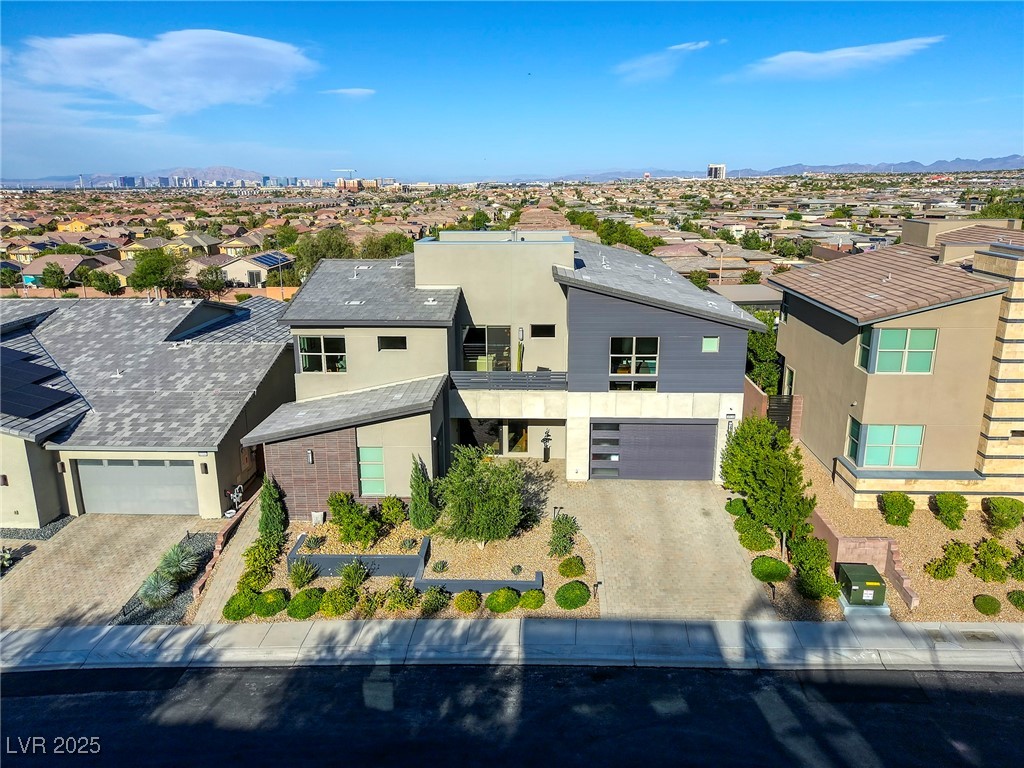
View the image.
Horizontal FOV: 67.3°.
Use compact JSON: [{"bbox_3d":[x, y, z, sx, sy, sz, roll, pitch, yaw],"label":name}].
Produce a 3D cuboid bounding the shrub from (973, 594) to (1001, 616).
[{"bbox_3d":[13.176,6.130,21.316,0.662,0.537,0.662,0,15,2],"label":"shrub"}]

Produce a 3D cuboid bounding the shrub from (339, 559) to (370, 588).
[{"bbox_3d":[-4.686,5.653,22.893,0.933,0.846,0.933,0,15,0],"label":"shrub"}]

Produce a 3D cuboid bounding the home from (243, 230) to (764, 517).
[{"bbox_3d":[0.403,-2.979,38.349,18.500,9.300,26.800,0,15,2],"label":"home"}]

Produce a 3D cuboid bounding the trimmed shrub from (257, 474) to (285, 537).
[{"bbox_3d":[-8.262,4.212,26.282,0.850,2.300,0.850,0,15,3],"label":"trimmed shrub"}]

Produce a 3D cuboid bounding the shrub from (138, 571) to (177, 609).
[{"bbox_3d":[-10.965,6.370,23.806,1.100,1.050,1.100,0,15,3],"label":"shrub"}]

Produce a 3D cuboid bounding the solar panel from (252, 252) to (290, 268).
[{"bbox_3d":[-34.332,-17.850,110.341,3.100,0.120,9.400,22,15,-3],"label":"solar panel"}]

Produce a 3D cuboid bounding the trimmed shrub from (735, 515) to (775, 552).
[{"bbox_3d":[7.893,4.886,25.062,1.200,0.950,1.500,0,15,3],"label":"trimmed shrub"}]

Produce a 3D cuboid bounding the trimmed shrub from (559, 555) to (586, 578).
[{"bbox_3d":[1.875,5.645,23.839,0.850,0.630,0.850,0,15,3],"label":"trimmed shrub"}]

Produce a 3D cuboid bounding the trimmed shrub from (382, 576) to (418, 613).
[{"bbox_3d":[-3.291,6.202,22.712,1.050,0.950,1.050,0,15,3],"label":"trimmed shrub"}]

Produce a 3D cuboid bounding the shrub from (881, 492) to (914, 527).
[{"bbox_3d":[12.623,4.099,25.127,0.933,1.128,0.933,0,15,2],"label":"shrub"}]

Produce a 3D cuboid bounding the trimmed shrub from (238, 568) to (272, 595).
[{"bbox_3d":[-7.562,5.814,22.686,1.009,0.659,1.009,0,15,0],"label":"trimmed shrub"}]

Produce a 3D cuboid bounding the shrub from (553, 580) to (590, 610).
[{"bbox_3d":[1.750,6.064,22.067,1.031,0.749,1.031,0,15,2],"label":"shrub"}]

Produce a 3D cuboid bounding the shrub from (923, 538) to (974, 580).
[{"bbox_3d":[12.825,5.185,22.576,1.300,1.000,1.300,0,15,3],"label":"shrub"}]

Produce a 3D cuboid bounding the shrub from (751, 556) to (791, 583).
[{"bbox_3d":[7.858,5.621,23.325,1.109,0.633,1.109,0,15,0],"label":"shrub"}]

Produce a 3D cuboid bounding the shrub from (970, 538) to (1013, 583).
[{"bbox_3d":[13.964,5.193,22.426,1.100,1.080,1.200,0,15,3],"label":"shrub"}]

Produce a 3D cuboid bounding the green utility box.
[{"bbox_3d":[10.048,5.772,22.102,0.921,0.687,1.061,1,15,6],"label":"green utility box"}]

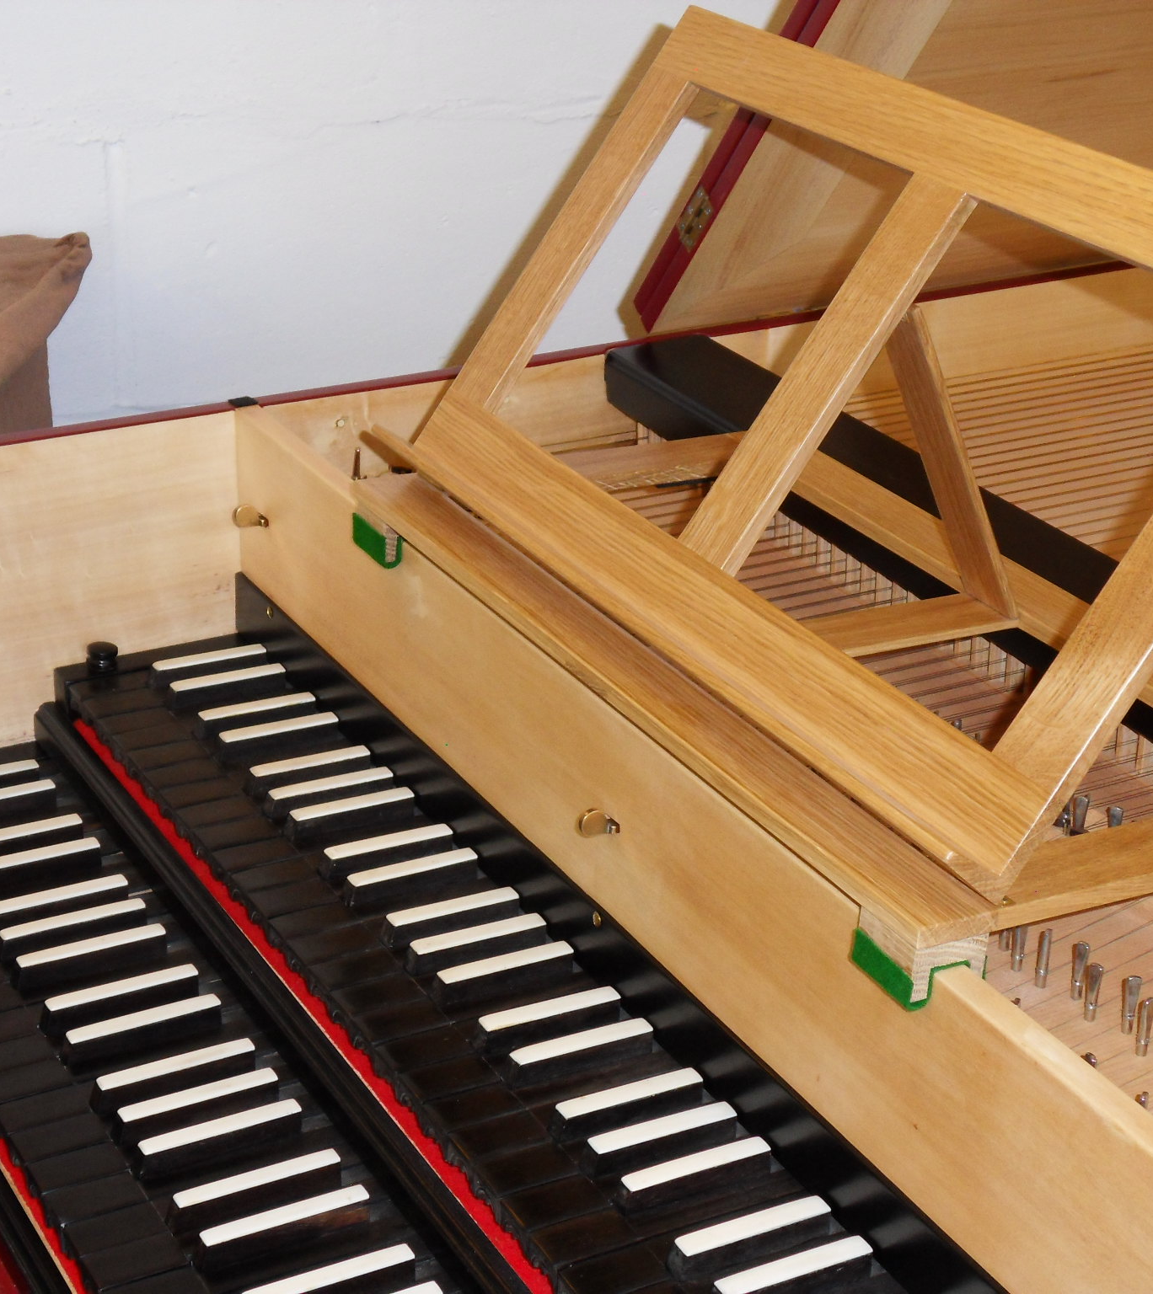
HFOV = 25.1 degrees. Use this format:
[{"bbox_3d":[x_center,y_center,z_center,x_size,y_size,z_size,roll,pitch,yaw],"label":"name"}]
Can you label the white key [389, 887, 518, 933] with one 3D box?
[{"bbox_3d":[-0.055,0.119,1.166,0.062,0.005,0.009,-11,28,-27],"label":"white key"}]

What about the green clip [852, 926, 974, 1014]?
[{"bbox_3d":[0.119,0.111,0.913,0.030,0.017,0.034,-11,28,-27],"label":"green clip"}]

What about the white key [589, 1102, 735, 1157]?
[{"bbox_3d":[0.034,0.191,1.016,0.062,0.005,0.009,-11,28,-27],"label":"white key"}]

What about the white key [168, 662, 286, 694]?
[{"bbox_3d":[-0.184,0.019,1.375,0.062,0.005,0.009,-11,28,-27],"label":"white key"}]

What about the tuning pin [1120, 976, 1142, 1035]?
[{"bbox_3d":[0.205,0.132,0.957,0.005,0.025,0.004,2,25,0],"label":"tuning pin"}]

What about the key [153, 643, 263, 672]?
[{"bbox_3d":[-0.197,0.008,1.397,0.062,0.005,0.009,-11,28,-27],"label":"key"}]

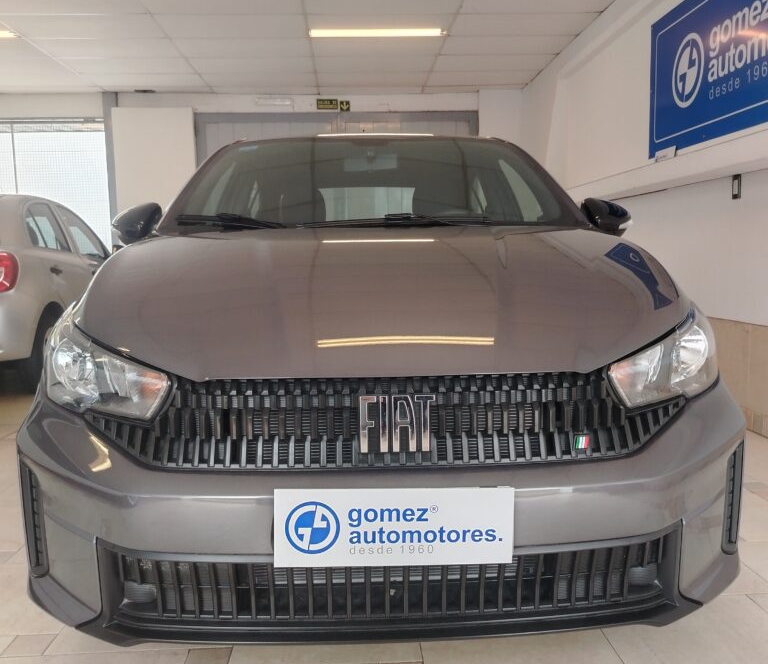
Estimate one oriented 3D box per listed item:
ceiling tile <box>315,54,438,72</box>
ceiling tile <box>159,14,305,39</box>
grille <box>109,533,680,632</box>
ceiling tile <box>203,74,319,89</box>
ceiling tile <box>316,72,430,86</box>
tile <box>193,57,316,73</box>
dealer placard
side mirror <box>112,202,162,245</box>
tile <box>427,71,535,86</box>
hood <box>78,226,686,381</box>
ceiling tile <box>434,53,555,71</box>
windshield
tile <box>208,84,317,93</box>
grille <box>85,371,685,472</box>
[{"bbox_3d":[-0.103,-2.722,7.200,1.210,0.020,0.605,-1,6,-3],"label":"ceiling tile"},{"bbox_3d":[-1.266,-2.577,5.974,1.219,0.025,0.599,-1,6,-3],"label":"ceiling tile"},{"bbox_3d":[0.020,0.457,1.312,1.065,0.135,0.150,-1,6,-1],"label":"grille"},{"bbox_3d":[-1.344,-2.757,7.747,1.210,0.020,0.605,-1,6,-3],"label":"ceiling tile"},{"bbox_3d":[-0.124,-2.791,7.829,1.219,0.025,0.599,-1,6,-3],"label":"ceiling tile"},{"bbox_3d":[-1.297,-2.667,7.077,1.200,0.020,0.591,-1,6,-3],"label":"tile"},{"bbox_3d":[0.017,0.337,1.223,0.410,0.135,0.010,0,6,-4],"label":"dealer placard"},{"bbox_3d":[-0.911,-0.400,2.630,0.200,0.160,0.130,-1,6,-3],"label":"side mirror"},{"bbox_3d":[1.085,-2.820,7.884,1.181,0.025,0.599,-1,6,-3],"label":"tile"},{"bbox_3d":[-0.002,-0.123,1.743,1.410,0.310,1.010,-1,6,-1],"label":"hood"},{"bbox_3d":[1.113,-2.758,7.284,1.181,0.025,0.599,-1,6,-3],"label":"ceiling tile"},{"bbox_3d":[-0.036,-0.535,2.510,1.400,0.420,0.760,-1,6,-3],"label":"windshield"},{"bbox_3d":[-1.368,-2.811,8.241,1.210,0.020,0.390,-1,6,-3],"label":"tile"},{"bbox_3d":[0.014,0.149,1.309,1.190,0.170,0.220,-1,6,-3],"label":"grille"}]

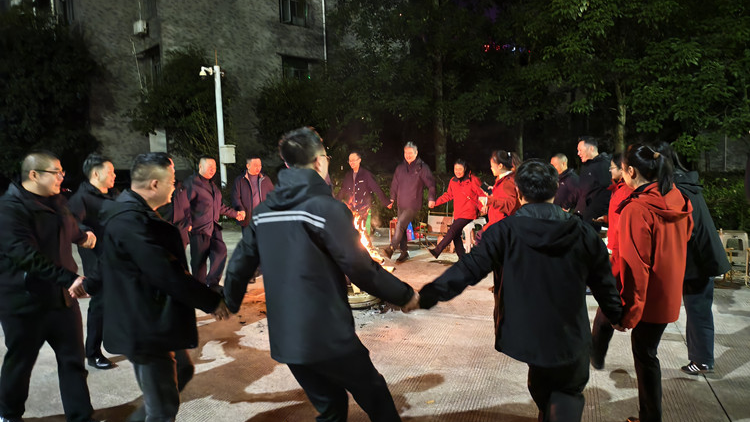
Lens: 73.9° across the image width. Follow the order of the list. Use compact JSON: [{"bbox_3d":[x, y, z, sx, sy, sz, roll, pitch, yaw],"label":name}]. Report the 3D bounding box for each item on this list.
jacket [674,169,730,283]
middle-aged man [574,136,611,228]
[{"bbox_3d":[2.243,0.096,3.530,0.470,0.790,0.580,2,7,32],"label":"jacket"},{"bbox_3d":[2.127,0.137,4.850,0.420,1.730,0.560,0,6,19],"label":"middle-aged man"}]

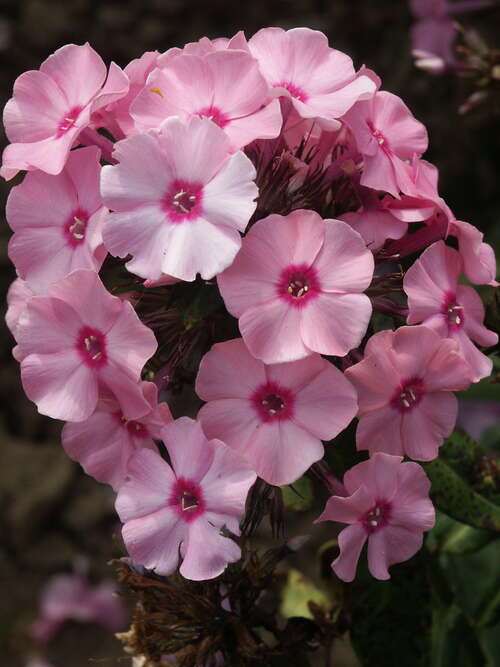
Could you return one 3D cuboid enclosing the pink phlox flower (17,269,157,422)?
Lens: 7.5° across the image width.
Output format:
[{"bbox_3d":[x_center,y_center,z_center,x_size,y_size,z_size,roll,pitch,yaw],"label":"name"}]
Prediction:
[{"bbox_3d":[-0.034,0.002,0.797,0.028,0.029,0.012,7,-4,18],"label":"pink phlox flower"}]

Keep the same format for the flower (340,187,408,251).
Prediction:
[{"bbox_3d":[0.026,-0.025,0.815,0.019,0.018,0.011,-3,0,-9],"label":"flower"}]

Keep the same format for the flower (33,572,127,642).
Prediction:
[{"bbox_3d":[-0.052,0.084,1.180,0.029,0.014,0.026,2,53,5],"label":"flower"}]

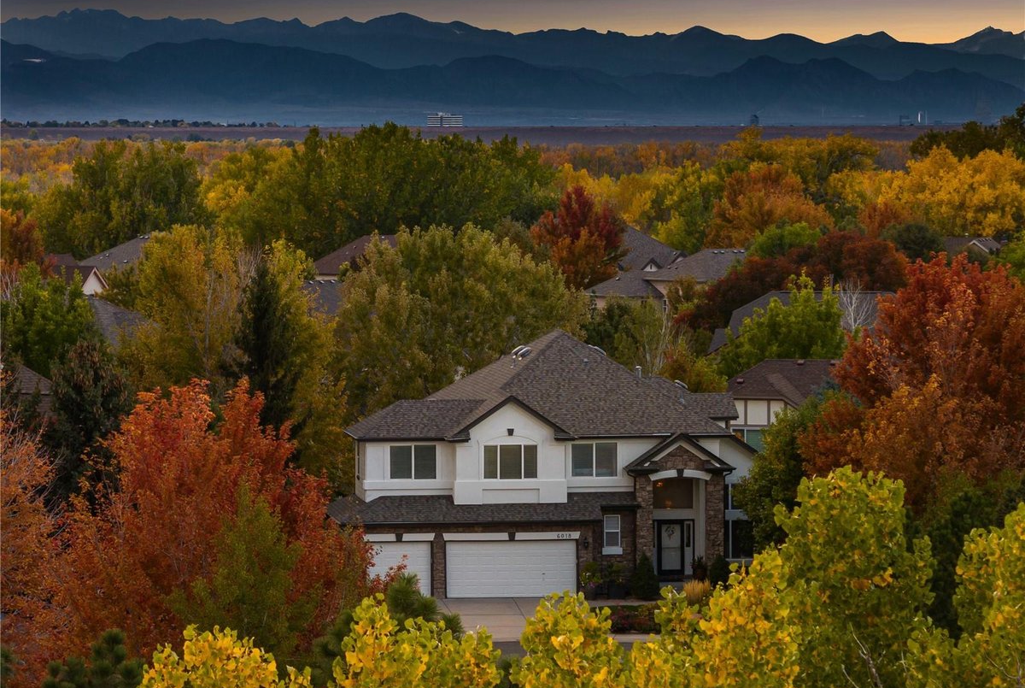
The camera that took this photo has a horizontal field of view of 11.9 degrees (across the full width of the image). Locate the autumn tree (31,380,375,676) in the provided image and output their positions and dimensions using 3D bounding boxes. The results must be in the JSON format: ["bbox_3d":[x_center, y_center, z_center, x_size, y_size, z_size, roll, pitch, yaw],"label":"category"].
[{"bbox_3d":[-10.587,5.646,168.000,11.500,8.780,10.500,0,3,0],"label":"autumn tree"}]

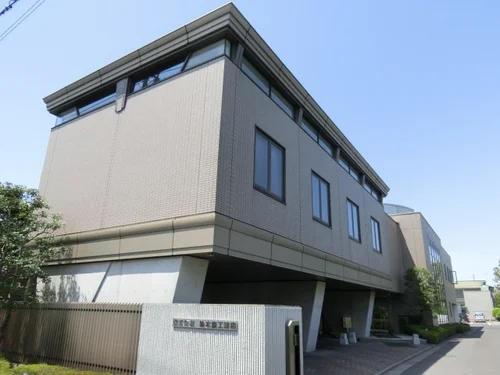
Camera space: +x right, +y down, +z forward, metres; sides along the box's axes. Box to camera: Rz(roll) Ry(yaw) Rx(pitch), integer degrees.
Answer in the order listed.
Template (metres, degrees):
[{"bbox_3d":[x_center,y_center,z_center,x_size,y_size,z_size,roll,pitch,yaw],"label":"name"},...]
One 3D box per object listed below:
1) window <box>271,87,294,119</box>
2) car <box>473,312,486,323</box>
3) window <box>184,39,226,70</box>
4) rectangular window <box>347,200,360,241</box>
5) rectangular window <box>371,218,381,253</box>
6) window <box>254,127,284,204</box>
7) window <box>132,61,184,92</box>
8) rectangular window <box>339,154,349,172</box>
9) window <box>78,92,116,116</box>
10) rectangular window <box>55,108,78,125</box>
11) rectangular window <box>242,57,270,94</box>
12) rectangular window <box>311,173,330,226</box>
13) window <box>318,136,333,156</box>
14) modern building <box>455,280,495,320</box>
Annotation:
[{"bbox_3d":[1.004,-2.632,11.367,0.150,0.479,1.622,-10,-22,31],"label":"window"},{"bbox_3d":[40.165,22.618,62.922,1.550,1.570,3.600,-10,-22,31],"label":"car"},{"bbox_3d":[-1.156,-3.358,9.283,1.367,0.479,0.150,-10,-22,31],"label":"window"},{"bbox_3d":[4.539,1.509,15.872,0.150,1.744,1.744,-10,-22,31],"label":"rectangular window"},{"bbox_3d":[6.421,2.468,18.396,0.120,1.650,1.650,-10,-22,31],"label":"rectangular window"},{"bbox_3d":[0.549,-0.546,9.696,0.120,1.710,1.690,-10,-22,31],"label":"window"},{"bbox_3d":[-2.543,-3.112,10.138,2.111,0.459,0.150,-10,-22,31],"label":"window"},{"bbox_3d":[4.071,-1.040,15.877,0.150,0.459,1.601,-10,-22,31],"label":"rectangular window"},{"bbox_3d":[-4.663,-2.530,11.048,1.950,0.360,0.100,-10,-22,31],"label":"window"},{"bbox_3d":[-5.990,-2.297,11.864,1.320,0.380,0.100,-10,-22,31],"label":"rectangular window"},{"bbox_3d":[0.155,-2.941,9.747,0.100,0.450,1.460,-10,-22,31],"label":"rectangular window"},{"bbox_3d":[2.535,0.479,12.921,0.150,1.754,1.724,-10,-22,31],"label":"rectangular window"},{"bbox_3d":[2.864,-1.522,13.753,0.100,0.400,1.420,-10,-22,31],"label":"window"},{"bbox_3d":[39.160,20.044,63.279,6.300,6.600,6.000,-10,-22,31],"label":"modern building"}]

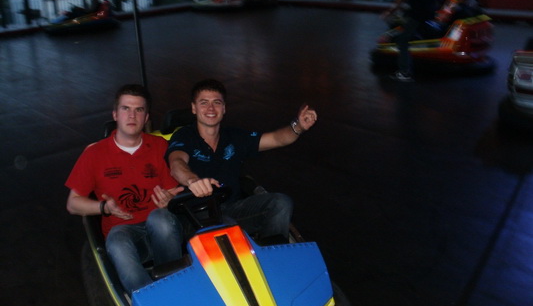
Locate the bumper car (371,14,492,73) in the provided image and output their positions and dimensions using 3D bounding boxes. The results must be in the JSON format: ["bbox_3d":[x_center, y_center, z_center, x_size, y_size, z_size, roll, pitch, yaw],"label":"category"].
[{"bbox_3d":[2.690,-1.775,9.000,1.870,0.900,1.100,14,24,37],"label":"bumper car"}]

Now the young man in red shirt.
[{"bbox_3d":[-0.625,0.200,2.580,0.560,0.950,0.790,-7,20,-18],"label":"young man in red shirt"}]

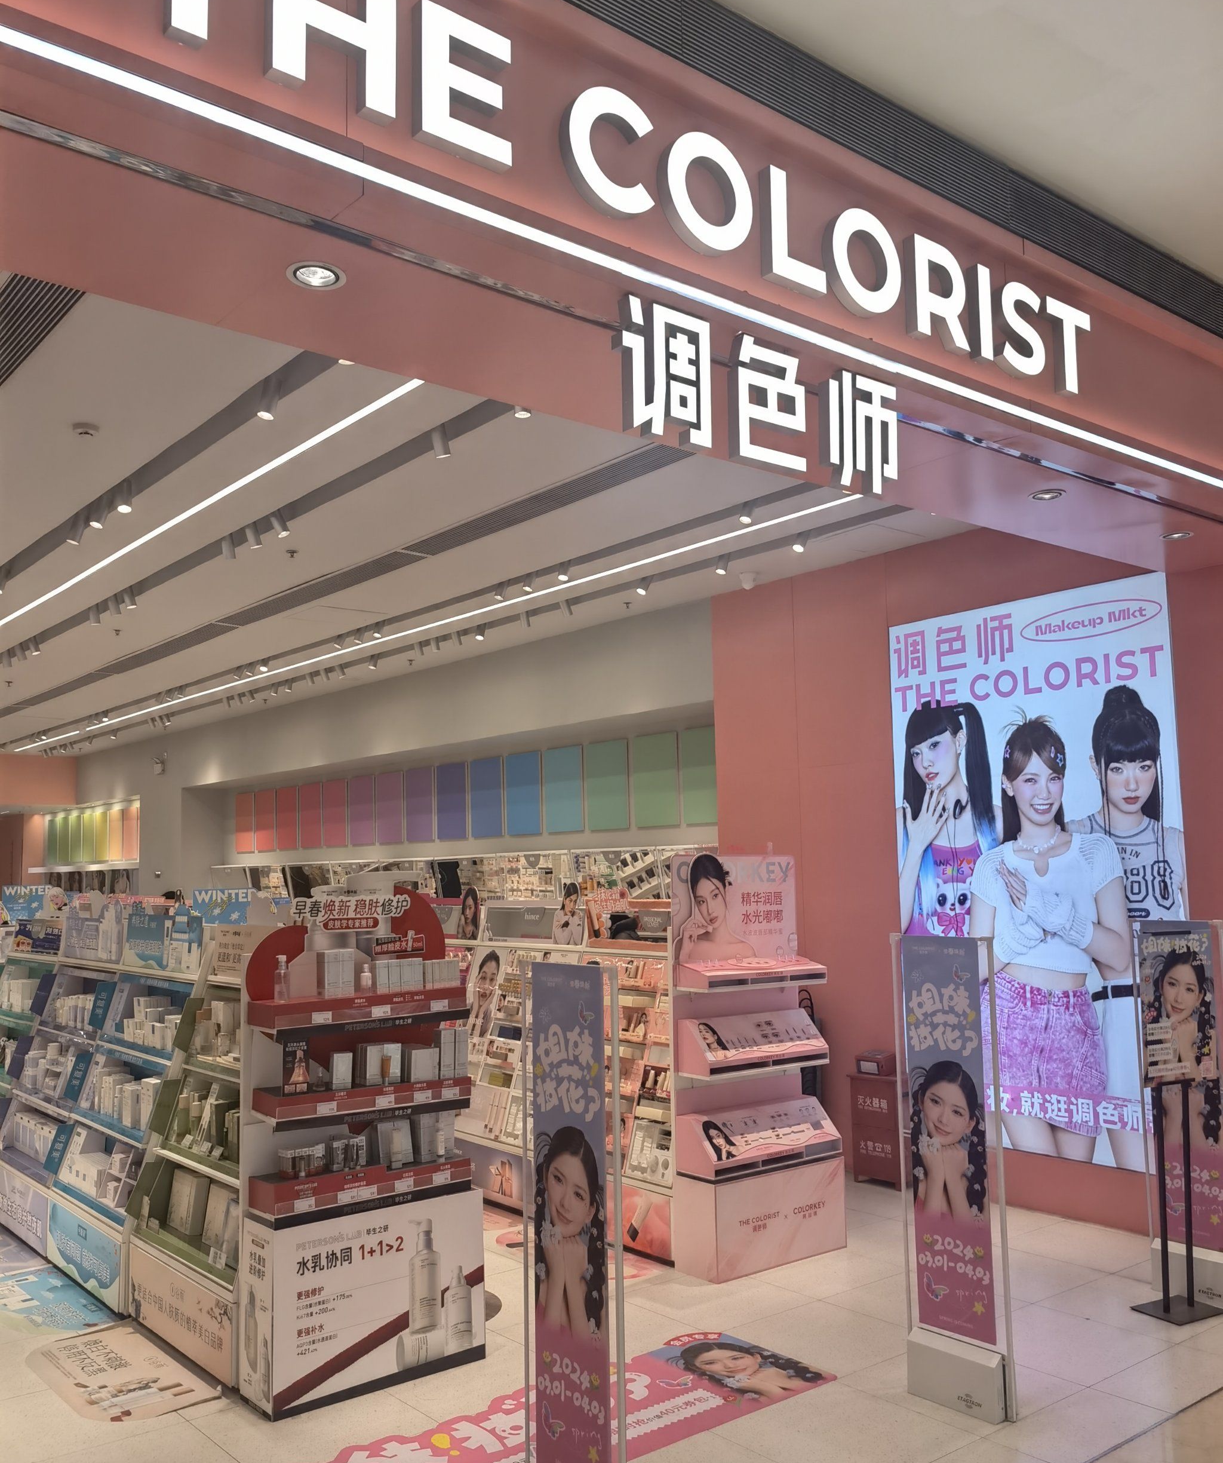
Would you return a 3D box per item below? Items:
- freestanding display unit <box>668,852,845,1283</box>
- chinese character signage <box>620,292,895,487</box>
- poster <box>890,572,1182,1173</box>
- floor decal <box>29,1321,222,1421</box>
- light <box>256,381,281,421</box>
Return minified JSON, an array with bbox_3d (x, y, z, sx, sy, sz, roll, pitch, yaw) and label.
[{"bbox_3d":[0.674,1.493,5.916,0.814,1.840,0.305,4,-8,-39],"label":"freestanding display unit"},{"bbox_3d":[0.412,-0.853,3.350,1.022,0.335,0.043,4,-8,-39],"label":"chinese character signage"},{"bbox_3d":[2.160,0.736,6.628,0.050,2.859,1.675,4,-8,-39],"label":"poster"},{"bbox_3d":[-1.809,2.320,4.629,0.449,0.010,0.997,4,-8,-39],"label":"floor decal"},{"bbox_3d":[-1.282,-1.251,4.787,0.075,0.165,0.075,17,-7,-36],"label":"light"}]

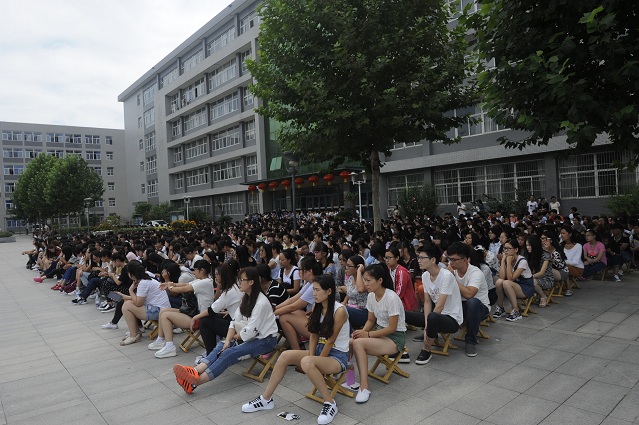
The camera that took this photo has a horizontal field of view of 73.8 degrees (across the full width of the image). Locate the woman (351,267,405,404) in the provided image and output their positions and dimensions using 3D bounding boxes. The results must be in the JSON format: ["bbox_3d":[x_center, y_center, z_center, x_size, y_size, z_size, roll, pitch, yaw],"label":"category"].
[{"bbox_3d":[0.493,1.004,3.831,0.476,1.094,0.780,-3,0,43],"label":"woman"}]

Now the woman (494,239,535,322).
[{"bbox_3d":[2.744,0.887,5.918,0.780,1.094,0.506,-3,0,-44],"label":"woman"}]

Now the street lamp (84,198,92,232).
[{"bbox_3d":[-16.517,0.659,30.501,0.560,3.440,0.560,-3,0,-40],"label":"street lamp"}]

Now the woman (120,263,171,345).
[{"bbox_3d":[-2.384,1.163,5.800,0.770,1.063,0.486,-3,0,-40],"label":"woman"}]

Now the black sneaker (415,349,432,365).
[{"bbox_3d":[1.092,1.466,4.383,0.110,0.110,0.275,-3,0,42],"label":"black sneaker"}]

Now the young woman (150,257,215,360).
[{"bbox_3d":[-1.694,1.139,5.271,0.851,1.043,0.486,-3,0,-40],"label":"young woman"}]

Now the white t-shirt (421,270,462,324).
[{"bbox_3d":[1.252,0.884,4.489,0.486,0.628,0.567,-3,0,45],"label":"white t-shirt"}]

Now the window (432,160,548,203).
[{"bbox_3d":[8.624,-1.441,22.181,0.140,1.873,6.031,-3,0,-40],"label":"window"}]

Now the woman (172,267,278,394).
[{"bbox_3d":[-0.854,1.073,4.032,1.094,1.094,0.506,-3,0,-40],"label":"woman"}]

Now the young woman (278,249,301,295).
[{"bbox_3d":[-0.462,1.047,5.831,0.460,1.100,0.780,-3,0,38],"label":"young woman"}]

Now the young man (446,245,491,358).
[{"bbox_3d":[1.618,0.900,4.826,0.810,1.185,0.648,-3,0,-43],"label":"young man"}]

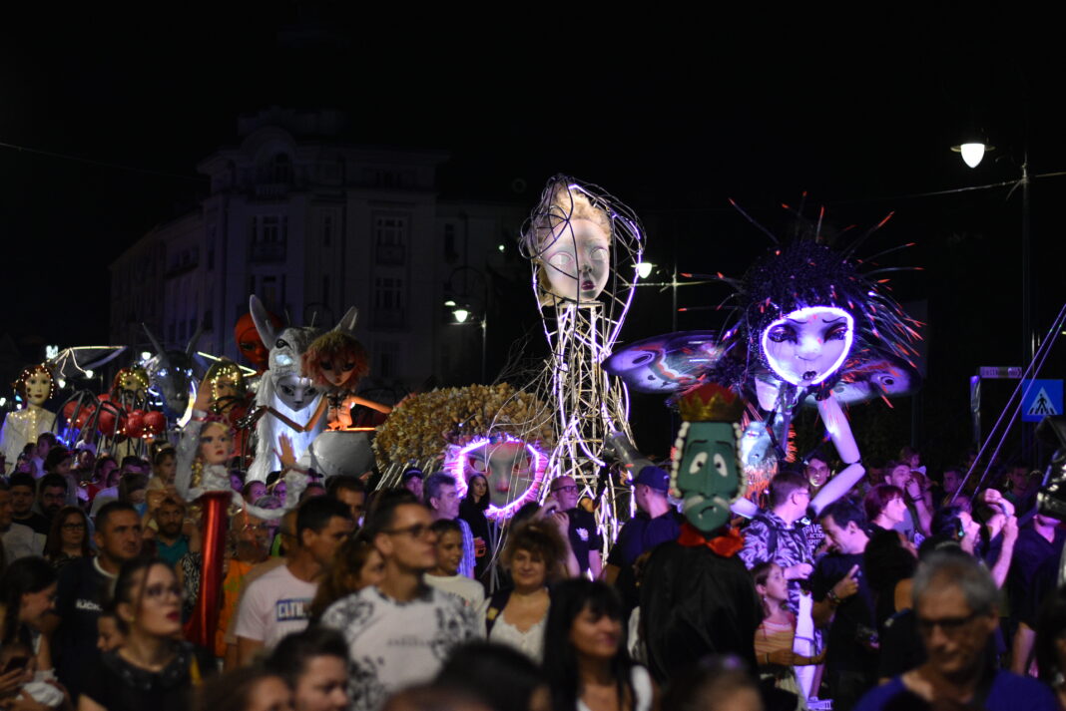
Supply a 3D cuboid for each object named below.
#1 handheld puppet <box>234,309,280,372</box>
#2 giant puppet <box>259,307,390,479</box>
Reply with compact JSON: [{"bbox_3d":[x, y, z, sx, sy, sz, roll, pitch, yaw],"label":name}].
[{"bbox_3d":[-3.058,-0.167,24.800,0.557,0.691,0.550,0,-2,-9],"label":"handheld puppet"},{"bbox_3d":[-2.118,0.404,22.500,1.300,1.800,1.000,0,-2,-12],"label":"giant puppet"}]

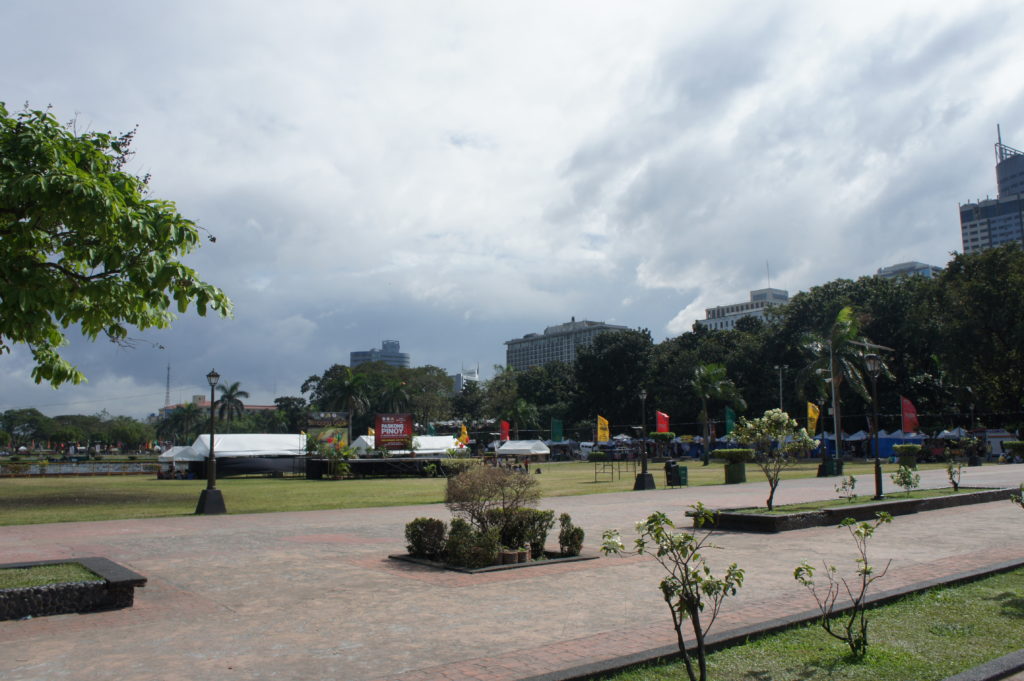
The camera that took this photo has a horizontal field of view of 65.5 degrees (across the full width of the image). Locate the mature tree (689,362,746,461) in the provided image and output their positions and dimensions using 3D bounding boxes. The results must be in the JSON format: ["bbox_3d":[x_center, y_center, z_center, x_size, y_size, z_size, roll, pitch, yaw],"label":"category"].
[{"bbox_3d":[17.270,6.170,67.290,4.700,8.580,4.700,-3,-8,14],"label":"mature tree"}]

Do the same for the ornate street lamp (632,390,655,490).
[{"bbox_3d":[6.052,4.548,36.731,0.680,4.569,0.680,5,-9,-37],"label":"ornate street lamp"}]

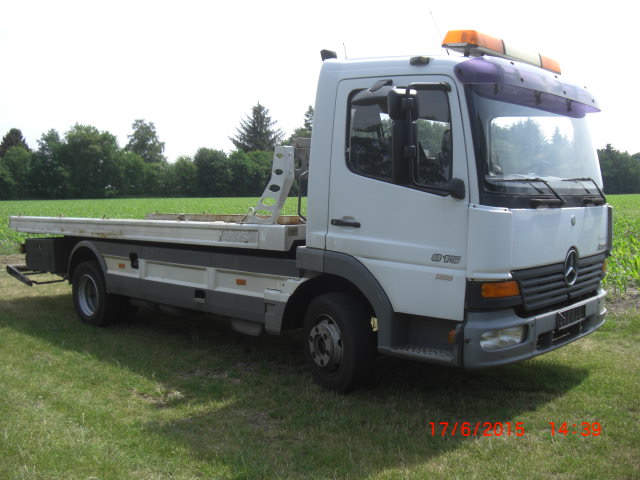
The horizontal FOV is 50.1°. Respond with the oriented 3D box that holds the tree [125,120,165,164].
[{"bbox_3d":[-29.334,-13.700,115.000,7.200,13.448,7.200,-1,4,-14],"label":"tree"}]

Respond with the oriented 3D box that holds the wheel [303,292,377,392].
[{"bbox_3d":[0.145,0.784,5.171,0.220,0.765,0.765,-2,4,-30],"label":"wheel"}]

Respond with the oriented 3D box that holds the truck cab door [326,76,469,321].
[{"bbox_3d":[0.529,-0.324,4.649,1.200,1.610,0.180,4,5,43],"label":"truck cab door"}]

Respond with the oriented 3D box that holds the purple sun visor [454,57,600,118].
[{"bbox_3d":[1.603,-1.156,5.022,0.310,0.270,2.020,4,5,43],"label":"purple sun visor"}]

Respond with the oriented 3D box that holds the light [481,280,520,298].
[{"bbox_3d":[1.136,0.316,4.391,0.290,0.105,0.090,-2,4,-28],"label":"light"}]

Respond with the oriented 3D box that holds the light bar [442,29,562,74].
[{"bbox_3d":[1.411,-1.410,5.189,0.290,0.150,1.290,12,11,43],"label":"light bar"}]

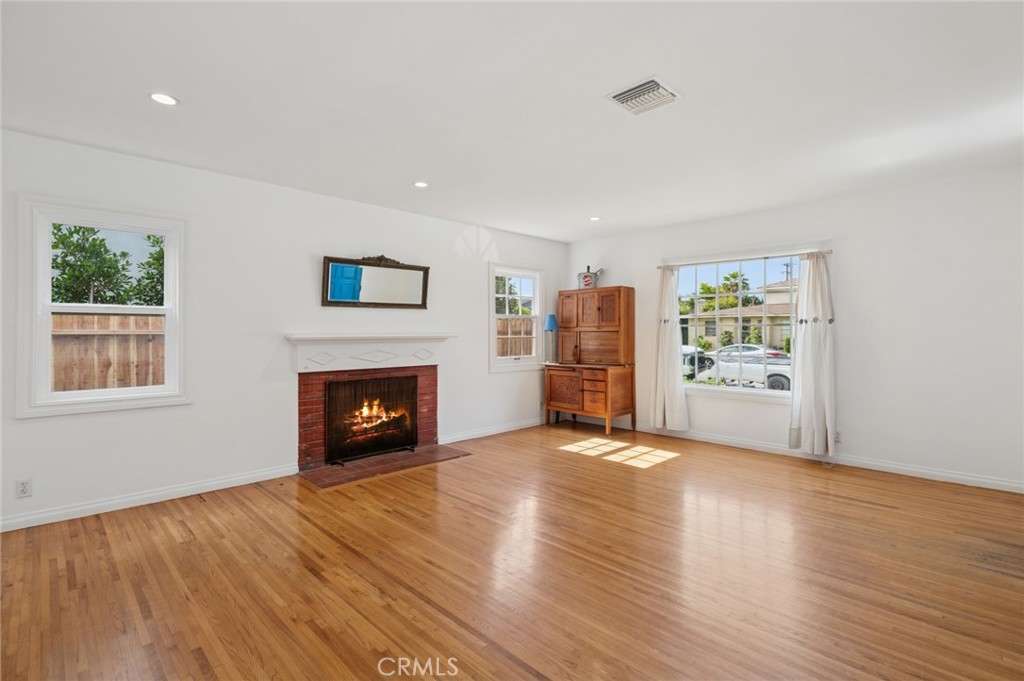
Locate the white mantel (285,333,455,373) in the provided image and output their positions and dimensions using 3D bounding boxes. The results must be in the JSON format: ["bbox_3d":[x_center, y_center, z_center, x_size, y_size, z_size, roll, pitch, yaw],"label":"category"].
[{"bbox_3d":[-1.255,0.100,4.348,1.700,0.330,0.200,-1,1,-43],"label":"white mantel"}]

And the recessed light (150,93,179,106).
[{"bbox_3d":[-1.841,-1.272,2.410,0.135,0.030,0.135,-1,1,-43],"label":"recessed light"}]

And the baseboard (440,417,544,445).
[{"bbox_3d":[-0.068,1.076,5.599,1.970,0.098,0.018,-1,1,-43],"label":"baseboard"}]

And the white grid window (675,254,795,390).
[{"bbox_3d":[2.399,-0.174,4.803,0.090,1.420,1.480,-1,1,-43],"label":"white grid window"}]

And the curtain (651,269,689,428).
[{"bbox_3d":[1.834,0.102,5.256,0.130,1.900,0.440,-1,1,-43],"label":"curtain"}]

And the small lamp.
[{"bbox_3d":[0.520,-0.021,5.976,0.205,0.640,0.205,0,1,0],"label":"small lamp"}]

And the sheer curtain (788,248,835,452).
[{"bbox_3d":[2.782,0.117,4.247,0.130,1.880,0.400,-1,1,-43],"label":"sheer curtain"}]

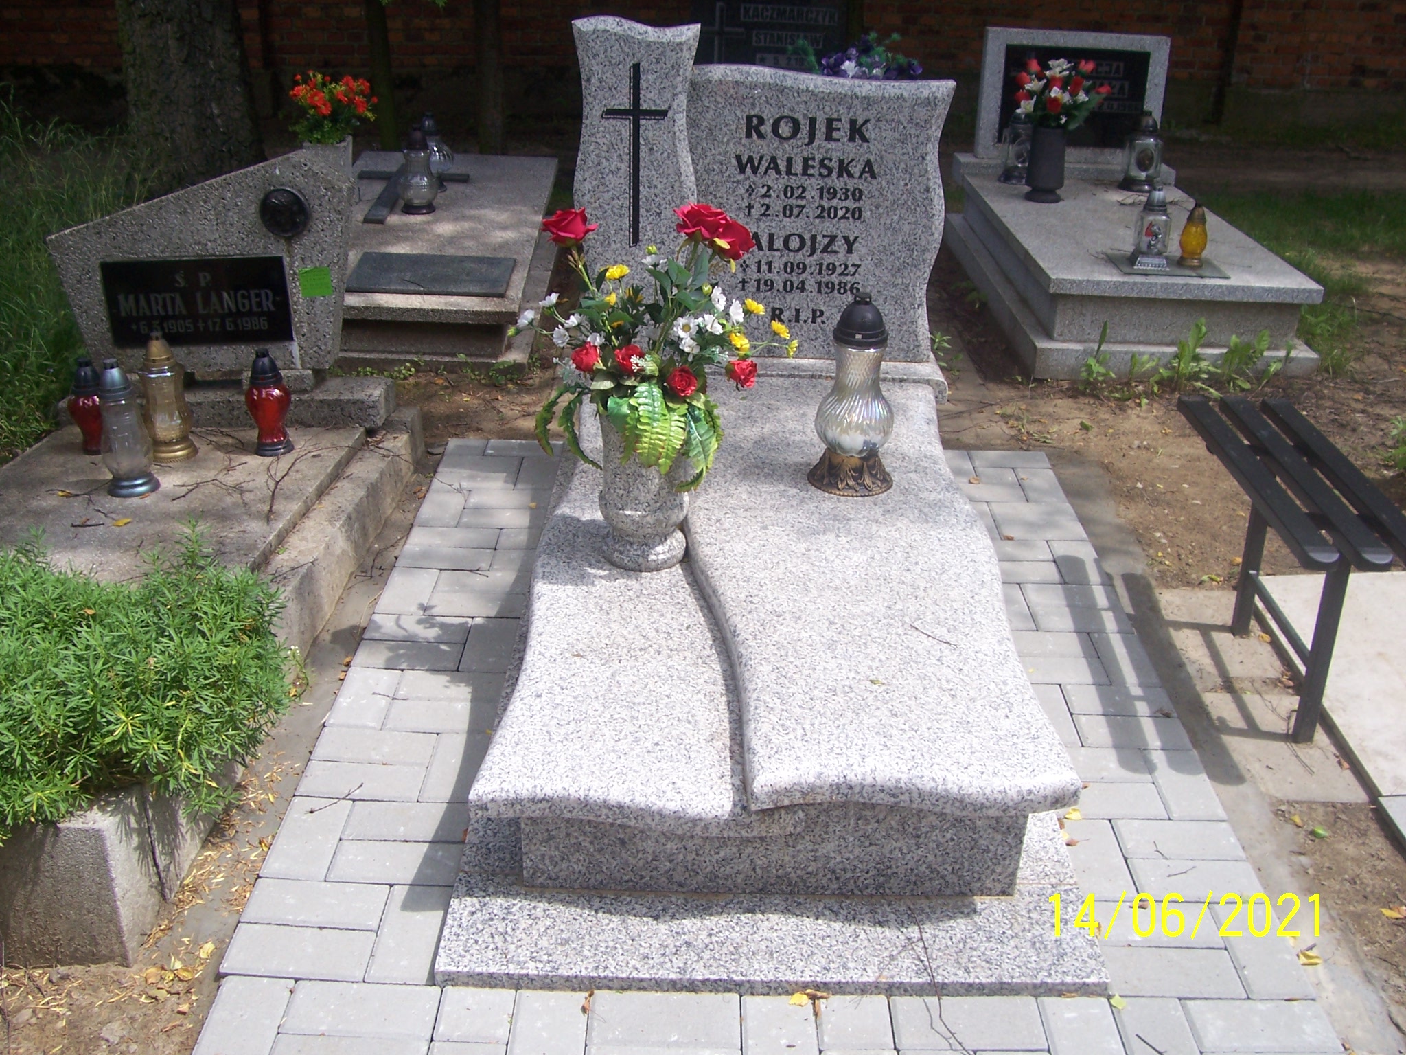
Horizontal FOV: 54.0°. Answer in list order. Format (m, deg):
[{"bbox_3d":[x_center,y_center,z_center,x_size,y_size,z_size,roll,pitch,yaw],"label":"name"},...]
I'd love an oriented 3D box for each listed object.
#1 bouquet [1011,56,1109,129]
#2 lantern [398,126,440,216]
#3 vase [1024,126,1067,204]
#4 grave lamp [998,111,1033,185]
[{"bbox_3d":[1.232,-1.500,4.783,0.345,0.250,0.280,1,26,-1],"label":"bouquet"},{"bbox_3d":[-1.006,-1.267,4.901,0.145,0.295,0.145,1,26,-1],"label":"lantern"},{"bbox_3d":[1.204,-1.267,4.805,0.137,0.245,0.137,2,27,0],"label":"vase"},{"bbox_3d":[1.171,-1.386,5.009,0.160,0.265,0.150,5,28,6],"label":"grave lamp"}]

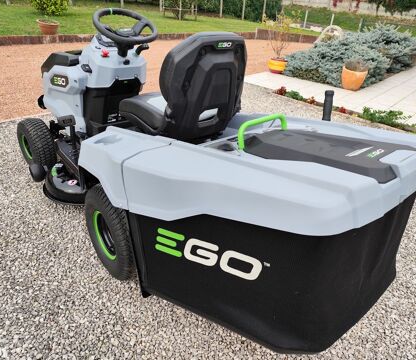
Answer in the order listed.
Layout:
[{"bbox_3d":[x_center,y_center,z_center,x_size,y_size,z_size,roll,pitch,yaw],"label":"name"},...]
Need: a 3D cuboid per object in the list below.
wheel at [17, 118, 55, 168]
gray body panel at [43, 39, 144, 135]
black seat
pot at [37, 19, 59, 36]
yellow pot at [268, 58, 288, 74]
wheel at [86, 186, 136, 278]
[{"bbox_3d":[-1.295,-0.269,2.420,0.159,0.385,0.385,-24,40,-39],"label":"wheel"},{"bbox_3d":[-0.782,-0.733,2.253,0.490,0.561,0.969,-19,37,-34],"label":"gray body panel"},{"bbox_3d":[-0.144,-0.441,1.495,0.484,0.500,0.541,-19,37,-34],"label":"black seat"},{"bbox_3d":[-3.657,-3.512,7.350,0.460,0.314,0.460,3,29,-1],"label":"pot"},{"bbox_3d":[1.286,-2.119,5.950,0.347,0.240,0.347,3,29,0],"label":"yellow pot"},{"bbox_3d":[-0.416,0.239,1.558,0.218,0.471,0.471,-19,37,-34],"label":"wheel"}]

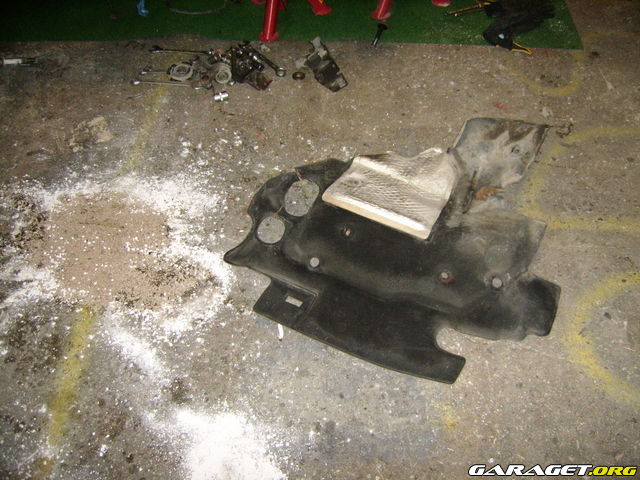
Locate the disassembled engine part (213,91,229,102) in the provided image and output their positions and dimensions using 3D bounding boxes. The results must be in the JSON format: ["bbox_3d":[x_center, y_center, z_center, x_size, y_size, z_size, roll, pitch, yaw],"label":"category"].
[{"bbox_3d":[-0.299,-0.436,1.970,0.045,0.024,0.024,-16,54,-12],"label":"disassembled engine part"}]

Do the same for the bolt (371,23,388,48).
[{"bbox_3d":[0.195,-0.679,2.158,0.030,0.030,0.117,14,57,11],"label":"bolt"}]

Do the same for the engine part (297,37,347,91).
[{"bbox_3d":[-0.002,-0.549,2.041,0.110,0.050,0.235,-19,55,-14],"label":"engine part"}]

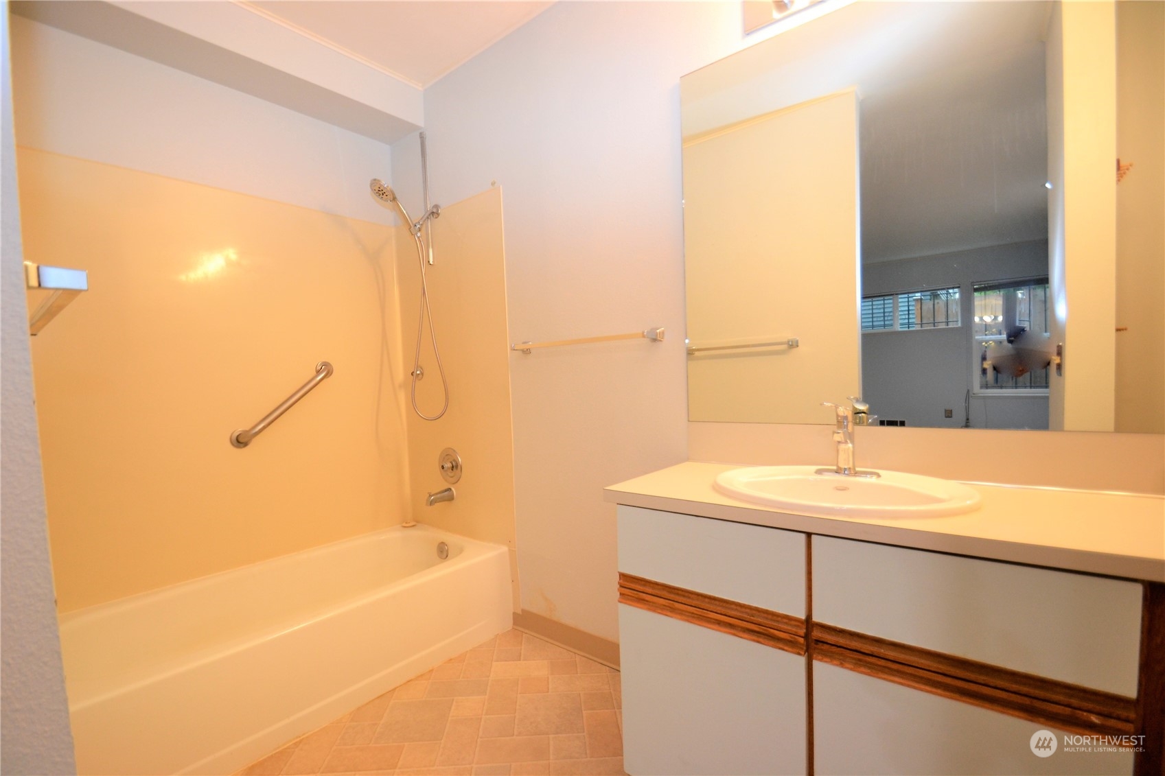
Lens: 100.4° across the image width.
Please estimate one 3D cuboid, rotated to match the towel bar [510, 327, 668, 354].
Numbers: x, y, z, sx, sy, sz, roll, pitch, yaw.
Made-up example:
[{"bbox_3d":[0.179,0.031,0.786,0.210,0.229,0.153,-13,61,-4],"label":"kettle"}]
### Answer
[{"bbox_3d":[-0.013,-0.168,1.780,0.655,0.042,0.081,-1,2,40],"label":"towel bar"}]

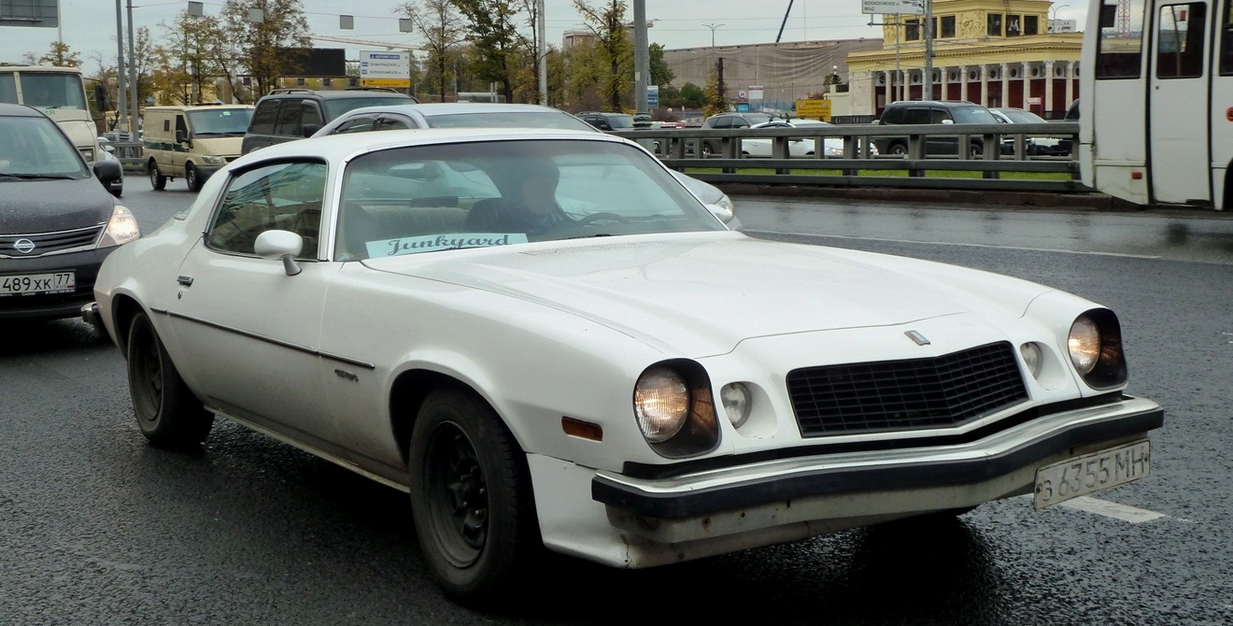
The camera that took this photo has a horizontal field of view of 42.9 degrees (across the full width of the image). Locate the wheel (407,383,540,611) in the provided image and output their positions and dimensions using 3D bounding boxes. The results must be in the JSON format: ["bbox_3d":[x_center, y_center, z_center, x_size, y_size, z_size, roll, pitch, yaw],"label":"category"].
[{"bbox_3d":[-0.353,0.493,4.332,0.215,0.630,0.630,-6,8,-33],"label":"wheel"}]

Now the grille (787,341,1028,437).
[{"bbox_3d":[0.762,0.191,3.837,0.770,0.175,0.200,-6,8,-33],"label":"grille"}]

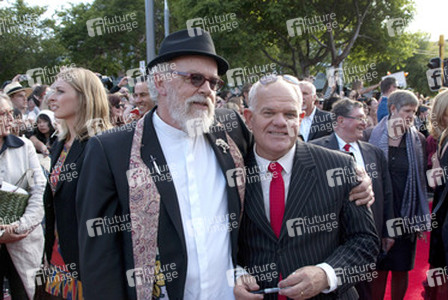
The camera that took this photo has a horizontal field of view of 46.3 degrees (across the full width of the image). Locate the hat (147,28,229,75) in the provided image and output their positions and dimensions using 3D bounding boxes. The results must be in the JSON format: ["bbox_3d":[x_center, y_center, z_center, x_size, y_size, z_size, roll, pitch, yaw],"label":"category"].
[{"bbox_3d":[-0.117,-0.321,1.680,0.250,0.130,0.290,6,-13,-44],"label":"hat"}]

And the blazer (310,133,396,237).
[{"bbox_3d":[0.726,0.258,3.100,0.540,0.720,0.300,-2,5,-12],"label":"blazer"}]

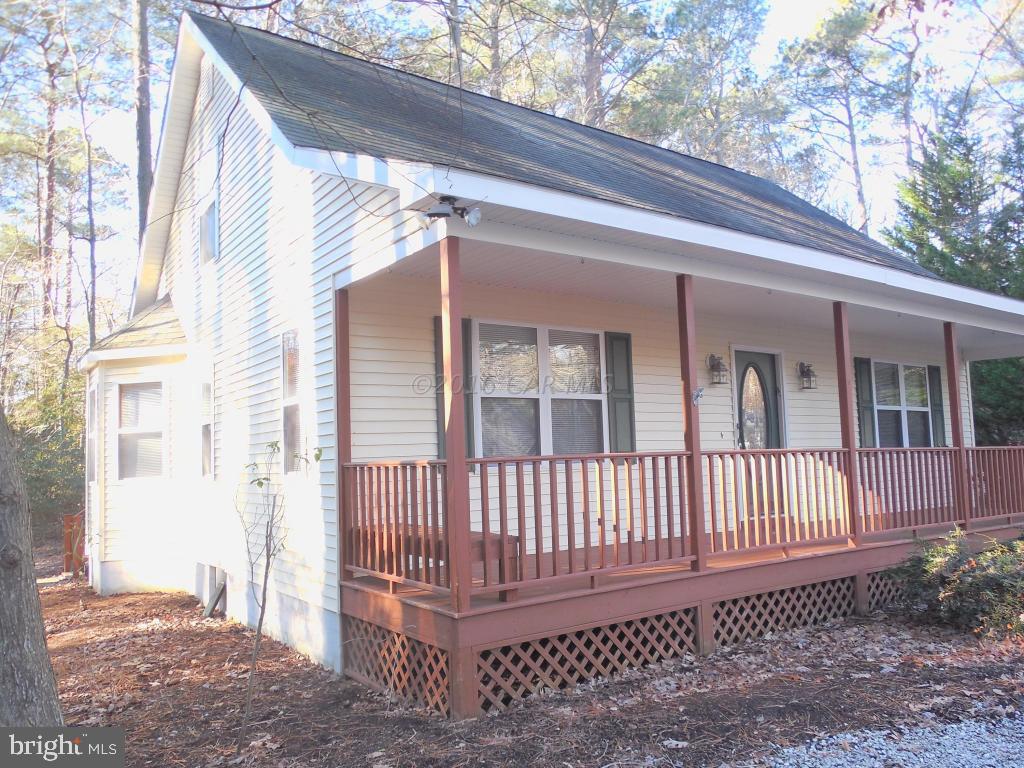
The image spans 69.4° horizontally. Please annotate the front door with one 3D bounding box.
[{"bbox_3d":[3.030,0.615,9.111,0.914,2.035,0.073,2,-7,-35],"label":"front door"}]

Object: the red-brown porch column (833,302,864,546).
[{"bbox_3d":[3.235,0.381,7.121,0.091,2.352,0.091,2,-7,-35],"label":"red-brown porch column"}]

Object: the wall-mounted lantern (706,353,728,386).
[{"bbox_3d":[2.357,-0.172,8.504,0.147,0.382,0.235,2,-7,-35],"label":"wall-mounted lantern"}]

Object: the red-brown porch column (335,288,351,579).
[{"bbox_3d":[-1.346,0.386,5.954,0.091,2.352,0.091,2,-7,-35],"label":"red-brown porch column"}]

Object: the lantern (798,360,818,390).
[{"bbox_3d":[3.796,-0.110,9.506,0.147,0.382,0.235,2,-7,-35],"label":"lantern"}]

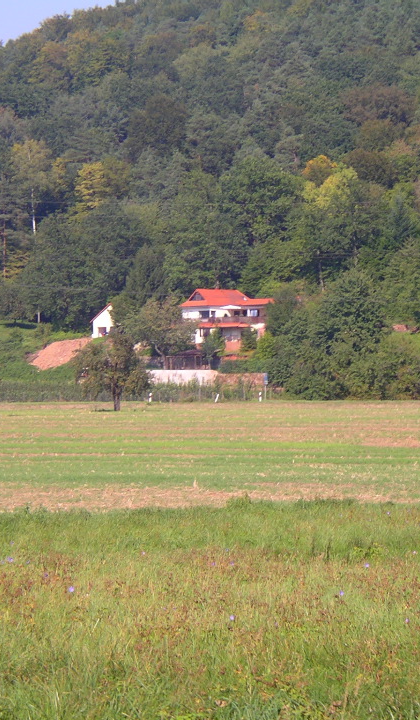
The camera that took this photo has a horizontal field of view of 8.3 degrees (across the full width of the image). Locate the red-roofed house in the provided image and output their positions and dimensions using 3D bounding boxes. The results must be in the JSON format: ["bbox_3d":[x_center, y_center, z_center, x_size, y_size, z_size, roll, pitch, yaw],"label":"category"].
[{"bbox_3d":[2.336,-5.273,385.000,11.000,8.500,9.500,0,0,-18],"label":"red-roofed house"}]

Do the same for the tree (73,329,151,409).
[{"bbox_3d":[-7.240,0.724,212.000,5.400,6.100,5.300,0,0,0],"label":"tree"}]

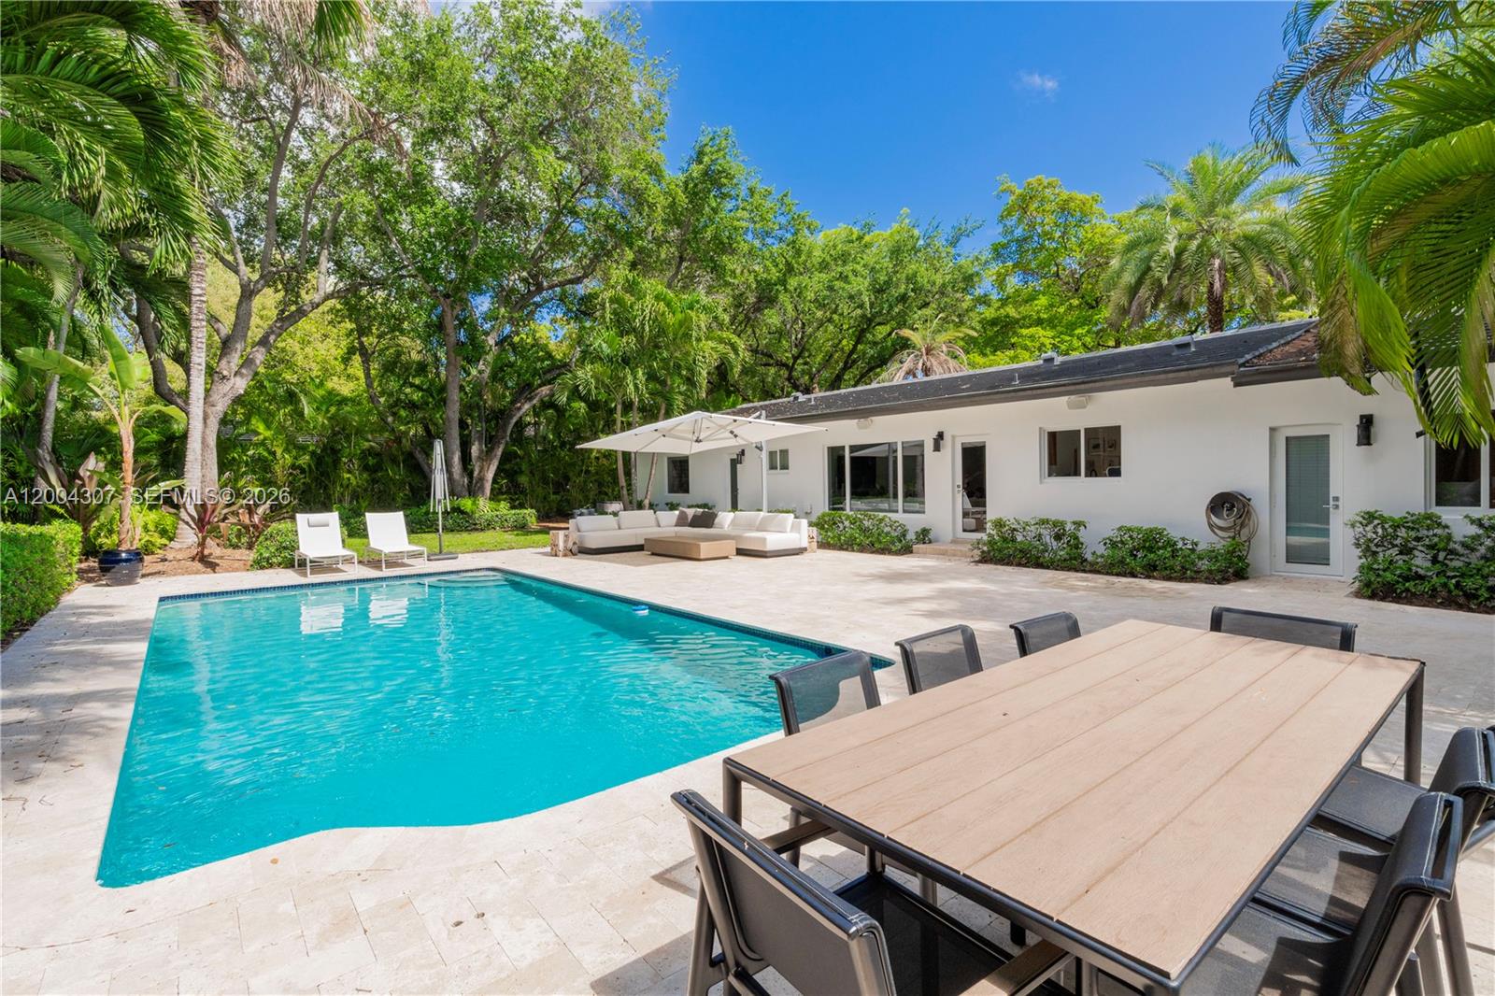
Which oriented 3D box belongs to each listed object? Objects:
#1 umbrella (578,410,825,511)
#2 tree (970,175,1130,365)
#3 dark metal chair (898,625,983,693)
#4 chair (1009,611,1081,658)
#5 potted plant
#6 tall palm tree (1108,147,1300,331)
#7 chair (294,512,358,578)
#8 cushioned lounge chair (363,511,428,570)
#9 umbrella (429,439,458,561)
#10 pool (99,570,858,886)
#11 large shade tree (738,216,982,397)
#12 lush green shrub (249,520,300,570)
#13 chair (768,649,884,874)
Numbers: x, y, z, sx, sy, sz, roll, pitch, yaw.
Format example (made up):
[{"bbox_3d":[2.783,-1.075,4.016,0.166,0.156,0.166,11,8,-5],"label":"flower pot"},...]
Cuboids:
[{"bbox_3d":[-0.786,-0.354,13.883,3.700,3.100,3.850,0,2,37],"label":"umbrella"},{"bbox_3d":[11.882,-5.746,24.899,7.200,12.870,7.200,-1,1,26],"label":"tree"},{"bbox_3d":[0.950,0.952,2.483,0.570,0.800,0.610,-2,1,-39],"label":"dark metal chair"},{"bbox_3d":[1.601,0.981,2.932,0.570,0.830,0.630,-2,2,-34],"label":"chair"},{"bbox_3d":[-10.503,-0.676,10.798,1.750,4.160,1.500,-2,2,-43],"label":"potted plant"},{"bbox_3d":[15.285,-5.493,21.905,5.400,12.360,5.400,0,1,35],"label":"tall palm tree"},{"bbox_3d":[-7.628,0.812,11.989,0.710,1.030,1.800,-2,2,-40],"label":"chair"},{"bbox_3d":[-6.929,0.815,13.057,0.730,1.020,1.680,-2,2,-40],"label":"cushioned lounge chair"},{"bbox_3d":[-6.565,0.011,14.307,0.540,2.560,0.540,-1,1,20],"label":"umbrella"},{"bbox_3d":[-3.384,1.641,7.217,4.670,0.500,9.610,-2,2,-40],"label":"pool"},{"bbox_3d":[4.652,-5.516,27.877,10.300,12.600,10.000,-1,1,10],"label":"large shade tree"},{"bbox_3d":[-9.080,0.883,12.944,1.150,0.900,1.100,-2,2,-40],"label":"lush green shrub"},{"bbox_3d":[0.486,1.018,2.213,0.570,0.830,0.640,-2,2,-39],"label":"chair"}]

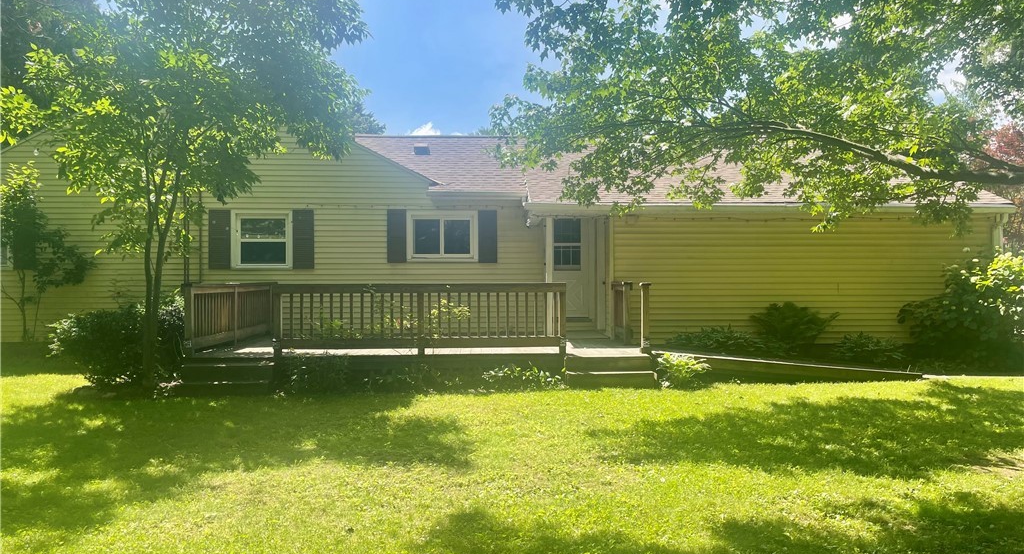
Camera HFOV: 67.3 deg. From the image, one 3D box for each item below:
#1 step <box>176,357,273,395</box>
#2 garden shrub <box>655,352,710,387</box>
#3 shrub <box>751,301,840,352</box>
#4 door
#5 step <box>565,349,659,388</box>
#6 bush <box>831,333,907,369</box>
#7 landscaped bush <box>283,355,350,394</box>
[{"bbox_3d":[-3.514,1.216,9.400,1.180,0.420,0.650,0,0,-1],"label":"step"},{"bbox_3d":[2.088,1.133,9.420,0.680,0.440,0.600,0,0,-1],"label":"garden shrub"},{"bbox_3d":[4.429,0.810,12.100,1.400,0.850,1.100,0,0,-1],"label":"shrub"},{"bbox_3d":[1.088,-0.274,14.550,0.840,2.000,0.080,0,0,-1],"label":"door"},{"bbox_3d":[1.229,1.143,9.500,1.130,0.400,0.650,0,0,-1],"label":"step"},{"bbox_3d":[5.470,1.112,11.800,1.080,0.520,0.850,0,0,-1],"label":"bush"},{"bbox_3d":[-2.402,1.198,9.450,0.830,0.460,0.550,0,0,-1],"label":"landscaped bush"}]

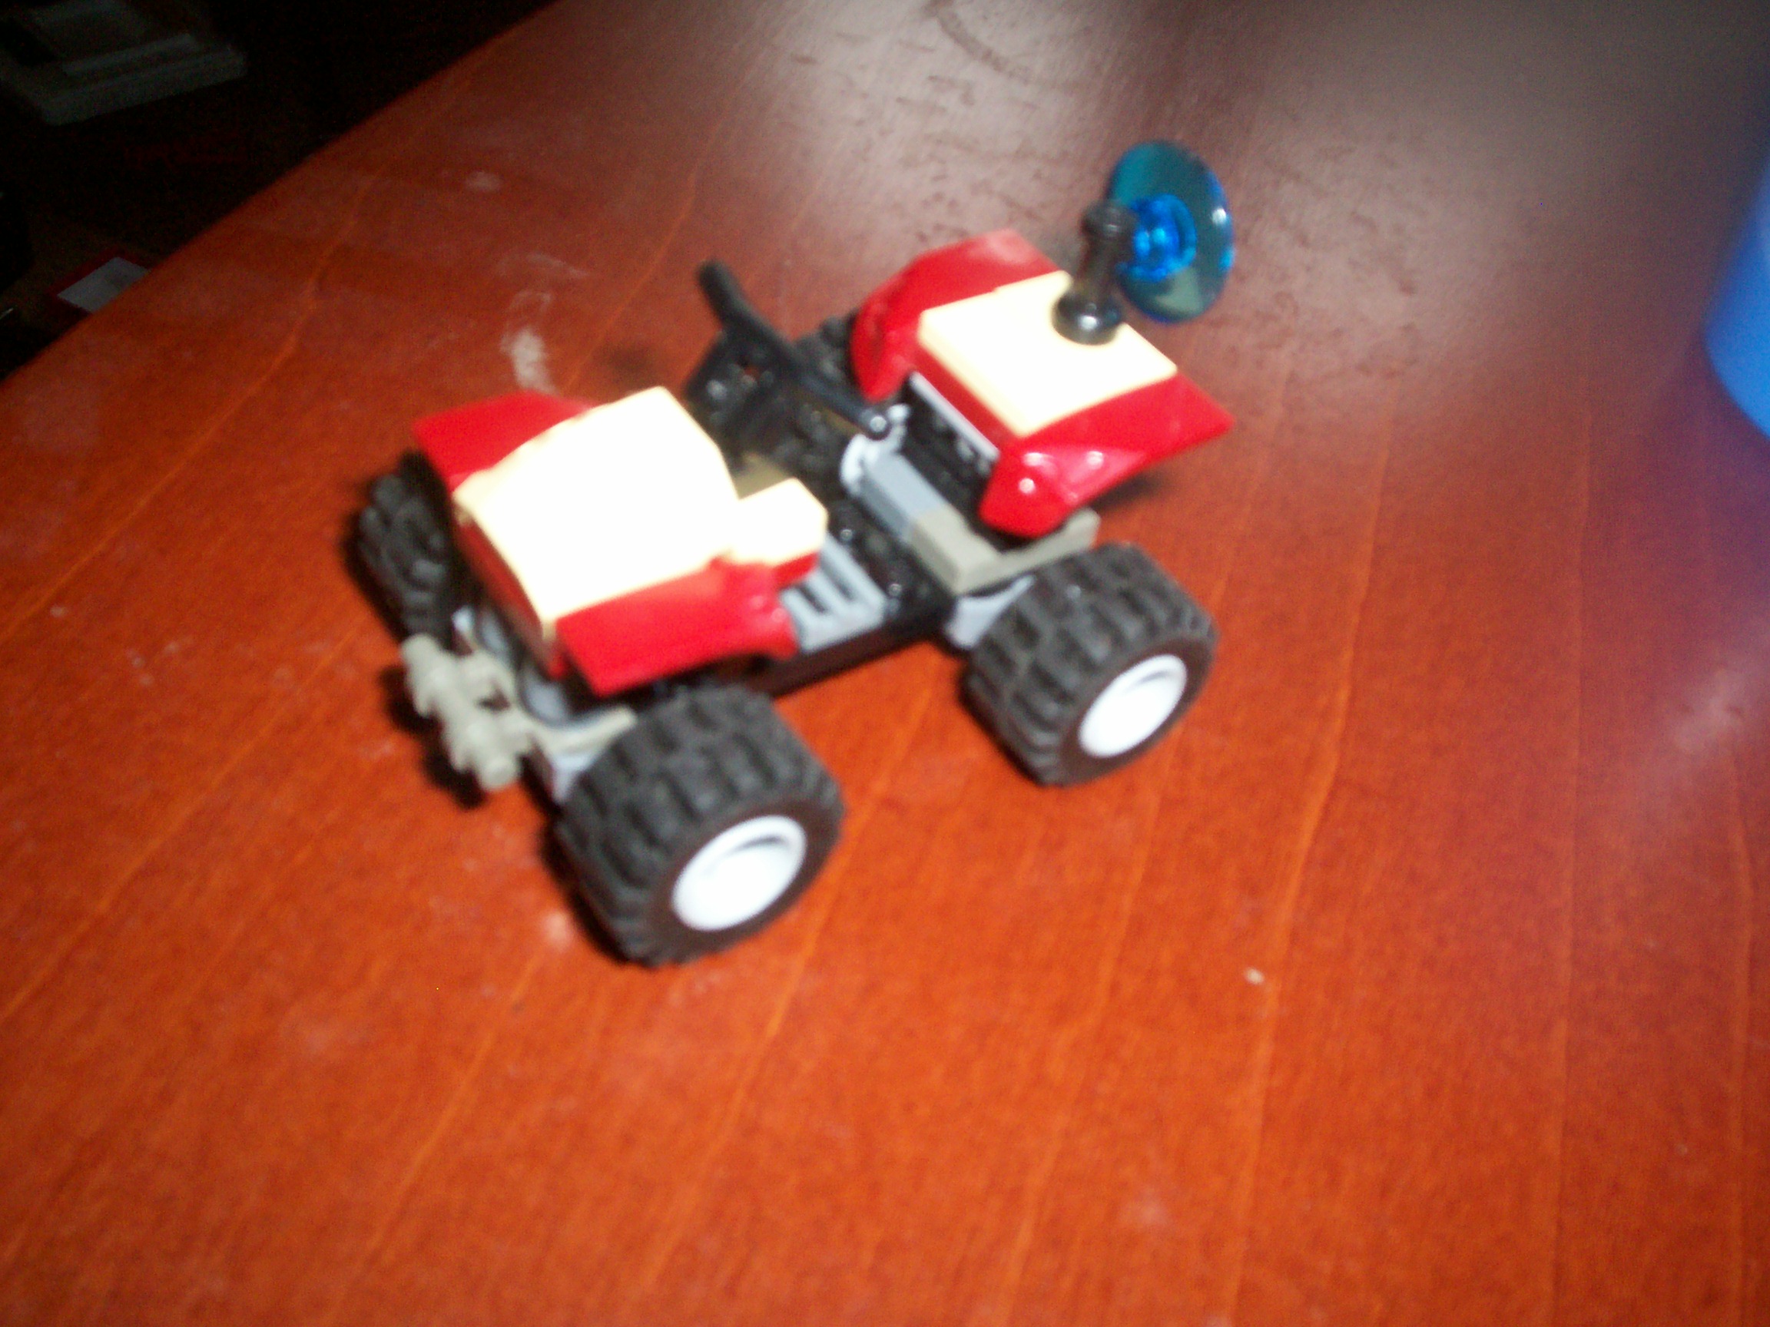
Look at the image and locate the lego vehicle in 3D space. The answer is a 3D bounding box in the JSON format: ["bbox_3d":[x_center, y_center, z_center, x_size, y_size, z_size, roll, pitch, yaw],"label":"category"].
[{"bbox_3d":[-0.006,-0.015,0.157,0.070,0.050,0.049,-22,55,-29],"label":"lego vehicle"}]

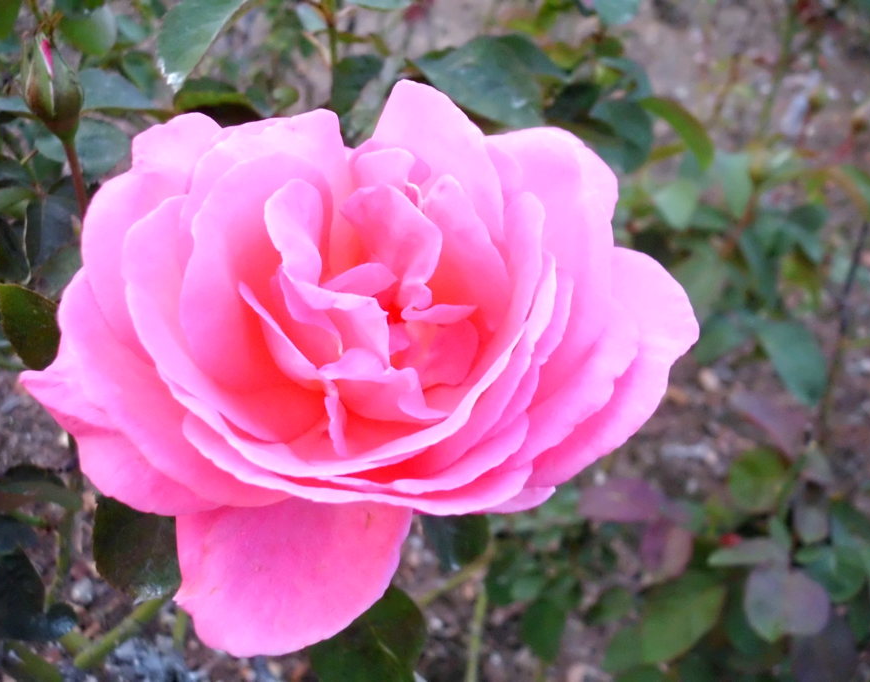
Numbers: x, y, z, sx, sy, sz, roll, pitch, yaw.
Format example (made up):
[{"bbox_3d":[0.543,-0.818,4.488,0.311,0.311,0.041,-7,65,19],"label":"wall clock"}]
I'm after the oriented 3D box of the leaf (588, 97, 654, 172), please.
[{"bbox_3d":[0.075,-0.083,0.320,0.028,0.010,0.034,-11,69,-17],"label":"leaf"}]

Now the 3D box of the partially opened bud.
[{"bbox_3d":[-0.113,-0.074,0.235,0.016,0.031,0.016,-11,26,6],"label":"partially opened bud"}]

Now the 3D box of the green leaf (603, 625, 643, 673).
[{"bbox_3d":[0.111,0.180,0.470,0.028,0.008,0.037,31,64,17],"label":"green leaf"}]

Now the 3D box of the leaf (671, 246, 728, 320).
[{"bbox_3d":[0.142,-0.029,0.430,0.030,0.009,0.045,16,63,15],"label":"leaf"}]

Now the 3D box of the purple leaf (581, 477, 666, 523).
[{"bbox_3d":[0.099,0.084,0.420,0.045,0.010,0.025,-7,57,-5],"label":"purple leaf"}]

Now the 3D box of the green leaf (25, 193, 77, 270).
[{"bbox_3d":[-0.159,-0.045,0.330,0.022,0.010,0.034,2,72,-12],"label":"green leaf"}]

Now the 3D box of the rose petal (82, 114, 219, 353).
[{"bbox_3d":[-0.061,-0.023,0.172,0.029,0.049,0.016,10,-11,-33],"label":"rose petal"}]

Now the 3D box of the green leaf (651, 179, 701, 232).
[{"bbox_3d":[0.152,-0.086,0.500,0.032,0.009,0.037,-5,67,-2],"label":"green leaf"}]

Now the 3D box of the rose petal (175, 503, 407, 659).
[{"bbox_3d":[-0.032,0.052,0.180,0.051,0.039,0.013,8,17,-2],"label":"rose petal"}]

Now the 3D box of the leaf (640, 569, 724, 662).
[{"bbox_3d":[0.122,0.135,0.390,0.032,0.009,0.052,39,71,24],"label":"leaf"}]

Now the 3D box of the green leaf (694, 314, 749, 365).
[{"bbox_3d":[0.154,-0.001,0.430,0.038,0.010,0.022,-37,62,-14],"label":"green leaf"}]

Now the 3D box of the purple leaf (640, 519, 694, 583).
[{"bbox_3d":[0.122,0.111,0.420,0.027,0.011,0.036,13,64,6],"label":"purple leaf"}]

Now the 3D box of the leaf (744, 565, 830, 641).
[{"bbox_3d":[0.177,0.131,0.400,0.040,0.009,0.044,0,53,0],"label":"leaf"}]

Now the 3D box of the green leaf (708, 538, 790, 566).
[{"bbox_3d":[0.157,0.106,0.400,0.039,0.008,0.021,-8,32,-8],"label":"green leaf"}]

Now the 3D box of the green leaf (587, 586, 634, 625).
[{"bbox_3d":[0.093,0.140,0.420,0.027,0.006,0.019,-32,65,-17],"label":"green leaf"}]

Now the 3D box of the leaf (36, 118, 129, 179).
[{"bbox_3d":[-0.142,-0.077,0.320,0.038,0.008,0.028,2,56,1],"label":"leaf"}]

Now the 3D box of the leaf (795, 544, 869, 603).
[{"bbox_3d":[0.248,0.146,0.500,0.042,0.012,0.043,-10,60,-6],"label":"leaf"}]

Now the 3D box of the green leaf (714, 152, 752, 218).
[{"bbox_3d":[0.161,-0.084,0.430,0.021,0.008,0.038,-6,62,7],"label":"green leaf"}]

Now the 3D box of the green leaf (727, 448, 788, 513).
[{"bbox_3d":[0.170,0.074,0.420,0.034,0.008,0.034,4,60,2],"label":"green leaf"}]

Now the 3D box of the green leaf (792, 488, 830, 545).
[{"bbox_3d":[0.203,0.094,0.430,0.020,0.009,0.032,8,66,4],"label":"green leaf"}]

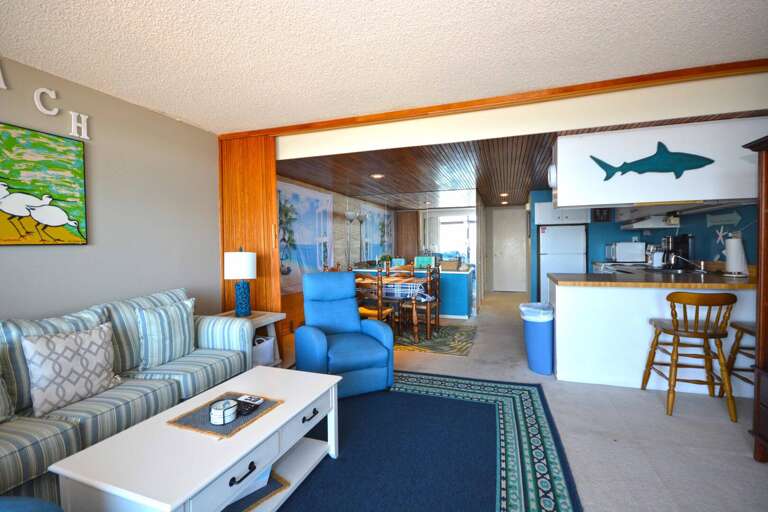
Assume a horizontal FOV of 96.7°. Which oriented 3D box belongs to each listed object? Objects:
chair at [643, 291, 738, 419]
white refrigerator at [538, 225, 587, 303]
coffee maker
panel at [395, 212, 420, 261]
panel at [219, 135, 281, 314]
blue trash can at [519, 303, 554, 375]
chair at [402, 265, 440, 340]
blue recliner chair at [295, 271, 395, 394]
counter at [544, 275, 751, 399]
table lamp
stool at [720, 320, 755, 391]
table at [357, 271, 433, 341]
[{"bbox_3d":[2.312,0.696,2.603,0.470,0.880,0.480,0,2,22],"label":"chair"},{"bbox_3d":[3.218,0.194,6.220,0.700,1.580,0.700,0,2,19],"label":"white refrigerator"},{"bbox_3d":[3.504,-0.039,4.073,0.290,0.370,0.210,0,2,19],"label":"coffee maker"},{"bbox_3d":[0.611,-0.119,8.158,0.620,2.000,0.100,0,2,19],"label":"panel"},{"bbox_3d":[-1.504,-0.084,3.874,0.780,2.450,0.100,0,2,19],"label":"panel"},{"bbox_3d":[1.517,0.797,3.417,0.330,0.640,0.330,0,2,19],"label":"blue trash can"},{"bbox_3d":[0.474,0.594,4.706,0.500,0.980,0.460,0,2,19],"label":"chair"},{"bbox_3d":[-0.450,0.666,3.202,0.770,0.980,0.860,-2,2,-22],"label":"blue recliner chair"},{"bbox_3d":[2.488,0.657,3.166,1.700,0.910,0.750,0,2,19],"label":"counter"},{"bbox_3d":[-1.429,0.260,3.481,0.320,0.680,0.320,0,2,19],"label":"table lamp"},{"bbox_3d":[2.812,0.695,2.428,0.470,0.880,0.480,0,2,22],"label":"stool"},{"bbox_3d":[0.171,0.703,4.870,1.000,0.760,1.050,0,2,19],"label":"table"}]

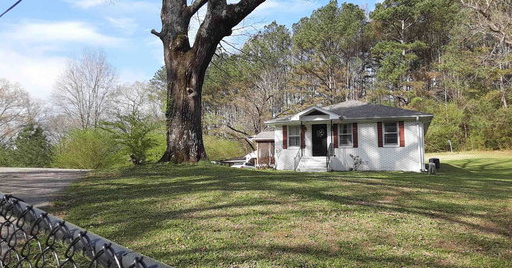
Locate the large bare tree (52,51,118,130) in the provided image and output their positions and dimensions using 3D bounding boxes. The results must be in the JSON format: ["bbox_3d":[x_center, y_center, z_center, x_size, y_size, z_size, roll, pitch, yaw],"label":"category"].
[{"bbox_3d":[-24.255,-2.919,56.872,9.000,18.400,9.000,2,-6,-23],"label":"large bare tree"}]

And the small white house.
[{"bbox_3d":[7.403,0.191,30.015,10.342,5.350,12.700,-2,-6,21],"label":"small white house"}]

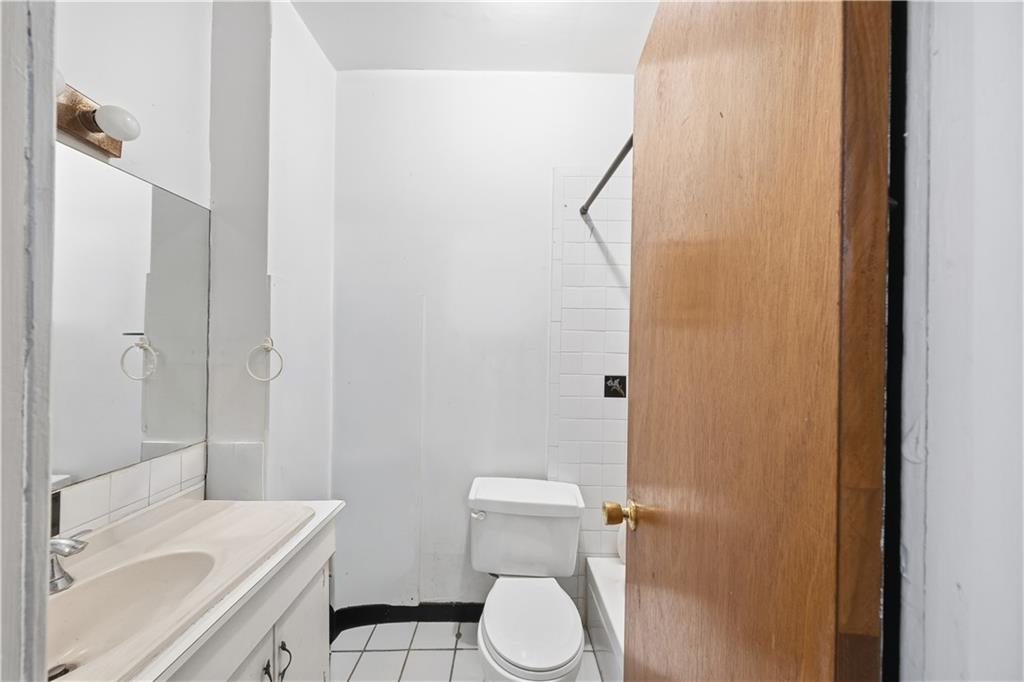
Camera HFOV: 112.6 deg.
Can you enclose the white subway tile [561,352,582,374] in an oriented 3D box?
[{"bbox_3d":[0.292,0.108,1.689,0.108,0.108,0.010,1,-1,1],"label":"white subway tile"}]

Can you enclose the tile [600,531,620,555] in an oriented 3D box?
[{"bbox_3d":[0.494,0.995,1.685,0.108,0.108,0.010,1,0,-1],"label":"tile"}]

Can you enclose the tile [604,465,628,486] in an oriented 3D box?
[{"bbox_3d":[0.501,0.659,1.675,0.107,0.107,0.010,1,0,0],"label":"tile"}]

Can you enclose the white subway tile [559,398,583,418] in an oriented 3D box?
[{"bbox_3d":[0.287,0.326,1.687,0.108,0.108,0.010,1,-1,1],"label":"white subway tile"}]

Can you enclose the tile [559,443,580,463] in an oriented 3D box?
[{"bbox_3d":[0.285,0.552,1.687,0.108,0.108,0.010,1,0,-1],"label":"tile"}]

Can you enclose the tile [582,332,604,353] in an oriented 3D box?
[{"bbox_3d":[0.406,0.005,1.680,0.107,0.107,0.010,1,0,0],"label":"tile"}]

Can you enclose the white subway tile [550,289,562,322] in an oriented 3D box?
[{"bbox_3d":[0.222,-0.174,1.696,0.050,0.152,0.010,1,0,0],"label":"white subway tile"}]

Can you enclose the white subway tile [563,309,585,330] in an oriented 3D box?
[{"bbox_3d":[0.300,-0.104,1.692,0.108,0.108,0.010,1,0,-1],"label":"white subway tile"}]

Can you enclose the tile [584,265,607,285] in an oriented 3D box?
[{"bbox_3d":[0.413,-0.320,1.683,0.107,0.107,0.010,1,0,0],"label":"tile"}]

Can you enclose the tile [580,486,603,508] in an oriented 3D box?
[{"bbox_3d":[0.389,0.767,1.674,0.107,0.107,0.010,1,0,0],"label":"tile"}]

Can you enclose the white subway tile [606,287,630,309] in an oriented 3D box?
[{"bbox_3d":[0.518,-0.214,1.691,0.108,0.108,0.010,1,-1,1],"label":"white subway tile"}]

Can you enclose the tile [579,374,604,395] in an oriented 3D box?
[{"bbox_3d":[0.399,0.221,1.690,0.108,0.108,0.010,1,0,-1],"label":"tile"}]

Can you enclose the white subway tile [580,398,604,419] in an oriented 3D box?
[{"bbox_3d":[0.399,0.330,1.677,0.107,0.107,0.010,1,0,0],"label":"white subway tile"}]

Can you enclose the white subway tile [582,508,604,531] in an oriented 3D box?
[{"bbox_3d":[0.384,0.873,1.679,0.108,0.108,0.010,1,-1,1],"label":"white subway tile"}]

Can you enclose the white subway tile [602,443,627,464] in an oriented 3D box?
[{"bbox_3d":[0.505,0.554,1.689,0.108,0.108,0.010,1,0,-1],"label":"white subway tile"}]

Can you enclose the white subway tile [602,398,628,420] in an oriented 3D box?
[{"bbox_3d":[0.508,0.335,1.691,0.108,0.108,0.010,1,0,-1],"label":"white subway tile"}]

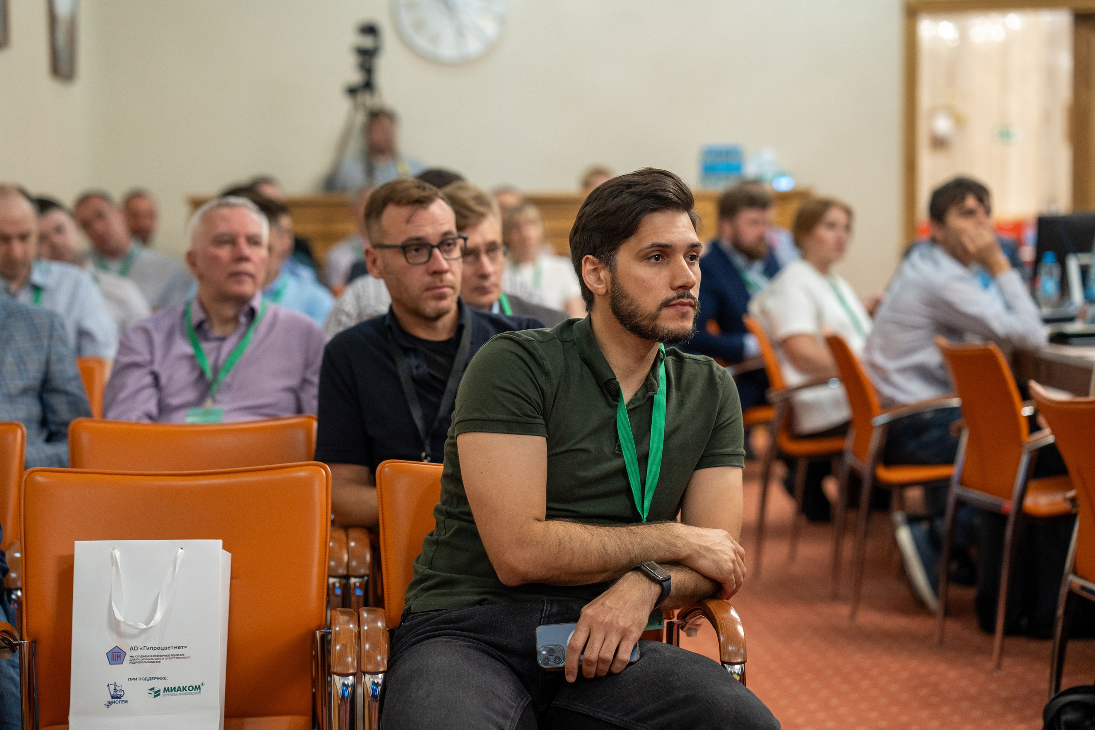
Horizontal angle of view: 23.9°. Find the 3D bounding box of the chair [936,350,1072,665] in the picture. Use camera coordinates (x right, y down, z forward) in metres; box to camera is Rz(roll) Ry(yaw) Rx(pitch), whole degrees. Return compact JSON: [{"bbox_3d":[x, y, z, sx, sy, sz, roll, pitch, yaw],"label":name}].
[{"bbox_3d":[1.418,0.367,7.090,0.570,0.865,0.520,-1,4,-11],"label":"chair"}]

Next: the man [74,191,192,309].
[{"bbox_3d":[-1.360,0.087,8.322,0.560,1.270,0.750,-1,4,-9],"label":"man"}]

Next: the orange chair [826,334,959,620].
[{"bbox_3d":[1.177,0.334,8.193,0.560,0.890,0.540,0,3,-1],"label":"orange chair"}]

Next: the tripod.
[{"bbox_3d":[-0.830,-0.627,11.683,0.820,1.780,0.780,-1,3,-10],"label":"tripod"}]

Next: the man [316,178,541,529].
[{"bbox_3d":[-0.179,0.340,4.396,0.520,1.310,0.720,0,3,-6],"label":"man"}]

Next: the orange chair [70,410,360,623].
[{"bbox_3d":[-0.571,0.539,4.327,0.520,0.865,0.570,-1,4,-12],"label":"orange chair"}]

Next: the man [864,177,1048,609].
[{"bbox_3d":[1.281,0.096,8.148,0.630,1.370,0.520,0,3,6],"label":"man"}]

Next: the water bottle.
[{"bbox_3d":[1.474,-0.237,7.600,0.066,0.200,0.066,0,4,0],"label":"water bottle"}]

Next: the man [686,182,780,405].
[{"bbox_3d":[0.841,-0.017,10.065,0.720,1.380,0.520,2,4,30],"label":"man"}]

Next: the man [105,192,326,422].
[{"bbox_3d":[-0.745,0.247,5.847,0.550,1.260,0.780,-1,4,-13],"label":"man"}]

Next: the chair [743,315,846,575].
[{"bbox_3d":[1.022,0.286,9.045,0.560,0.890,0.540,1,4,22],"label":"chair"}]

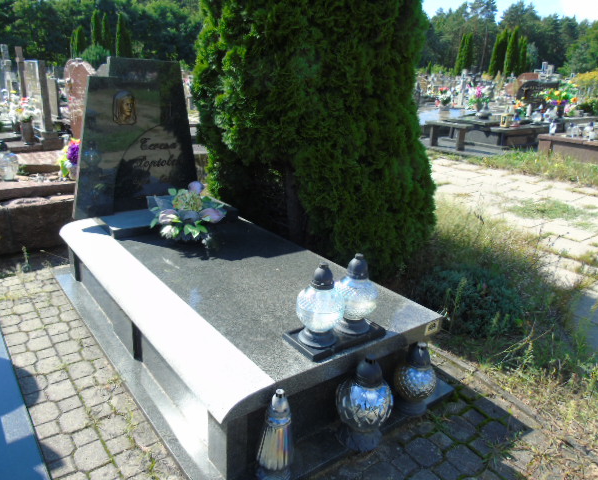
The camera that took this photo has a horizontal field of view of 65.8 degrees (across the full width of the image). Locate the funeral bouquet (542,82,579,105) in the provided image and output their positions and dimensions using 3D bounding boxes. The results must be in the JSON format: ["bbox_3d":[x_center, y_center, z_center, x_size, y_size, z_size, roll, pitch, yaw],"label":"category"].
[{"bbox_3d":[5.205,-2.896,9.200,0.660,0.480,0.550,-10,23,-36],"label":"funeral bouquet"}]

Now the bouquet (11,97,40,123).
[{"bbox_3d":[-2.959,-1.412,5.000,0.310,0.290,0.300,-10,23,-36],"label":"bouquet"}]

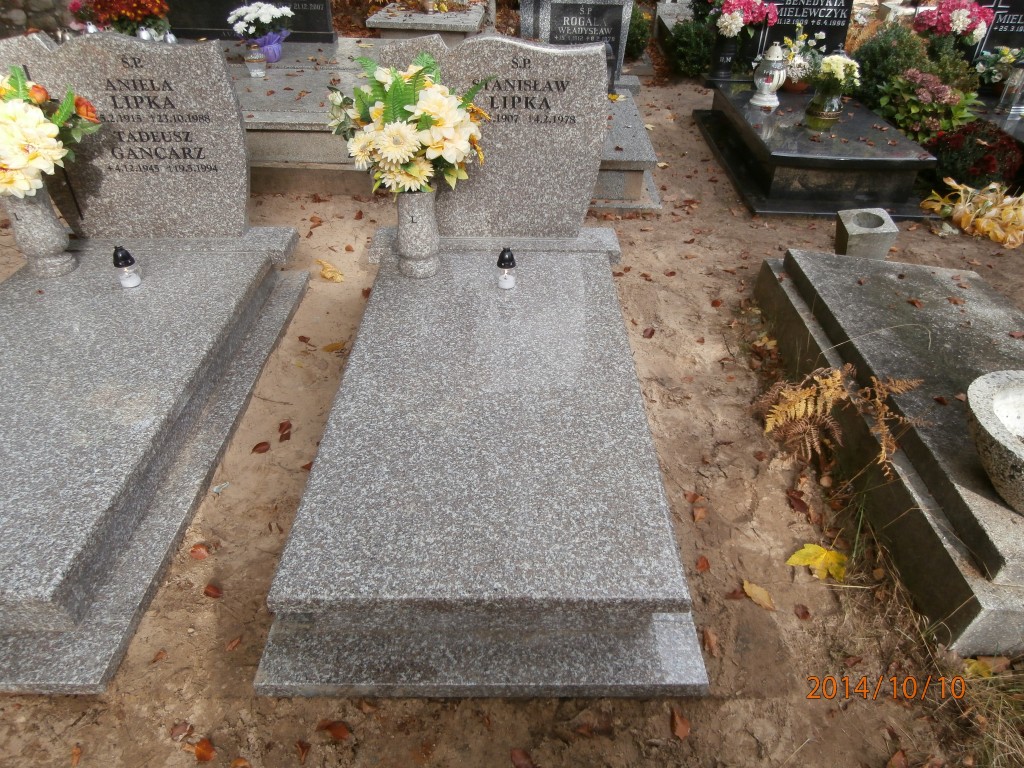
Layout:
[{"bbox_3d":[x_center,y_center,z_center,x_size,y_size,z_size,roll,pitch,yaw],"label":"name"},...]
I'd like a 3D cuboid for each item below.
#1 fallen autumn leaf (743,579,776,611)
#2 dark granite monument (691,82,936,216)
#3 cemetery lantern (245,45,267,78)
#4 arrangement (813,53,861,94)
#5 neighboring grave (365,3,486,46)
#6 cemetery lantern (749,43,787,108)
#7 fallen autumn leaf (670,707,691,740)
[{"bbox_3d":[0.601,0.513,1.722,0.032,0.012,0.092,-21,42,-25],"label":"fallen autumn leaf"},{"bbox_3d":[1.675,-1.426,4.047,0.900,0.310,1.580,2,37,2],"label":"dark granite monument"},{"bbox_3d":[-1.533,-1.930,4.222,0.140,0.180,0.140,0,37,0],"label":"cemetery lantern"},{"bbox_3d":[1.597,-1.524,3.488,0.230,0.210,0.220,0,37,0],"label":"arrangement"},{"bbox_3d":[-0.640,-2.994,6.070,0.900,0.380,1.080,2,37,3],"label":"neighboring grave"},{"bbox_3d":[1.434,-1.714,3.928,0.185,0.325,0.185,0,37,0],"label":"cemetery lantern"},{"bbox_3d":[0.346,0.702,1.469,0.036,0.015,0.066,-4,37,-5],"label":"fallen autumn leaf"}]

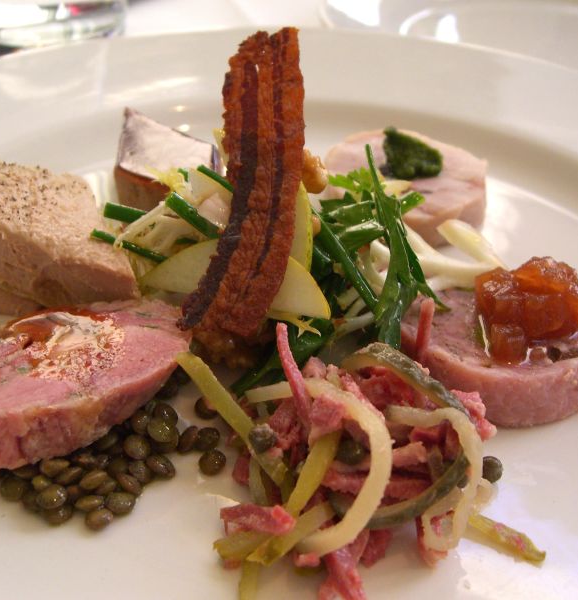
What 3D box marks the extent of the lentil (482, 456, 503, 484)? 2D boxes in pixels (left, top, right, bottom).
[{"bbox_3d":[0.040,0.034,0.177,0.006,0.006,0.004,27,-5,-17],"label":"lentil"}]

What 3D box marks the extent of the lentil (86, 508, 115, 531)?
[{"bbox_3d":[-0.038,0.044,0.175,0.006,0.004,0.006,-16,28,0],"label":"lentil"}]

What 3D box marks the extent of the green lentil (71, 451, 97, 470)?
[{"bbox_3d":[-0.040,0.031,0.172,0.006,0.003,0.006,5,15,-4],"label":"green lentil"}]

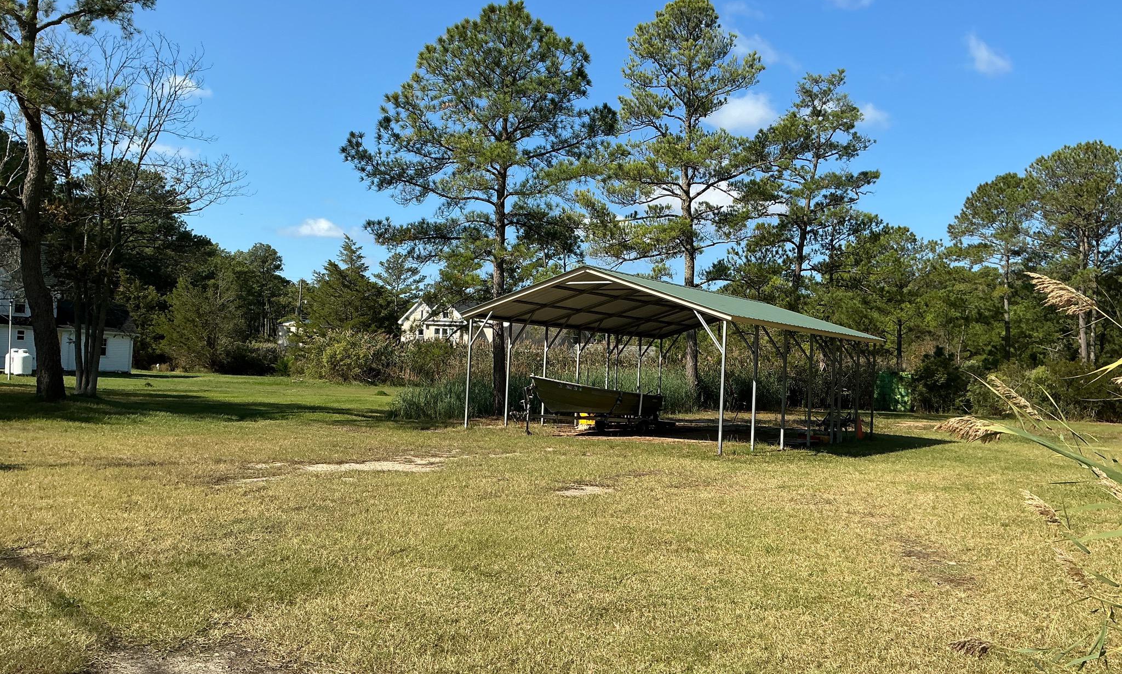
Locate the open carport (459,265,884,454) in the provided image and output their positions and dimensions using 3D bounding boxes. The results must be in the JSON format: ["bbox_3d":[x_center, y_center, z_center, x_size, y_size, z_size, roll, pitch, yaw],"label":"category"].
[{"bbox_3d":[3.322,0.625,24.281,7.520,3.920,9.550,1,-2,37],"label":"open carport"}]

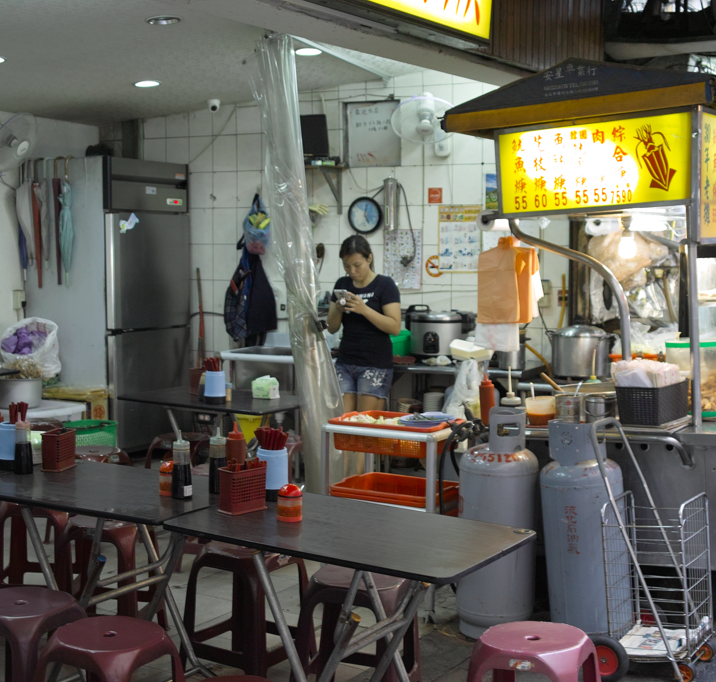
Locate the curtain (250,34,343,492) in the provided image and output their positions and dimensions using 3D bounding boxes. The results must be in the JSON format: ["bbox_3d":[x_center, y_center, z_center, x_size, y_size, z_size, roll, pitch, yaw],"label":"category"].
[{"bbox_3d":[-0.305,-0.334,5.793,0.470,2.360,0.300,0,5,-5],"label":"curtain"}]

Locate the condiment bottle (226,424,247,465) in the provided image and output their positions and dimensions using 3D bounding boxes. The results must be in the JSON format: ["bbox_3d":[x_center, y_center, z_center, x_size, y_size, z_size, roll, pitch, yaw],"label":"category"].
[{"bbox_3d":[-0.389,0.368,3.740,0.063,0.216,0.063,0,5,-6],"label":"condiment bottle"}]

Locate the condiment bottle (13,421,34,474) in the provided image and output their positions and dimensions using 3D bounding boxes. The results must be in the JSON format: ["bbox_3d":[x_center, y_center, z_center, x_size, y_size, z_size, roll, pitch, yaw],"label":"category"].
[{"bbox_3d":[-1.218,0.379,4.250,0.067,0.208,0.067,0,5,0],"label":"condiment bottle"}]

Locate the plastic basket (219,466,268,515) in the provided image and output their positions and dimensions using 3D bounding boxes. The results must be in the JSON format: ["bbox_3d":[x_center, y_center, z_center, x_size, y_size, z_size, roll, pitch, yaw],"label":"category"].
[{"bbox_3d":[-0.337,0.432,3.416,0.070,0.125,0.135,4,6,38],"label":"plastic basket"}]

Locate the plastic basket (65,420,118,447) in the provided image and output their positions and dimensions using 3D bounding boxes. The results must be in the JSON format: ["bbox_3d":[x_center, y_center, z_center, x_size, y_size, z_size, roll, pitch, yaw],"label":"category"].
[{"bbox_3d":[-1.560,0.590,6.777,0.350,0.190,0.270,1,5,11],"label":"plastic basket"}]

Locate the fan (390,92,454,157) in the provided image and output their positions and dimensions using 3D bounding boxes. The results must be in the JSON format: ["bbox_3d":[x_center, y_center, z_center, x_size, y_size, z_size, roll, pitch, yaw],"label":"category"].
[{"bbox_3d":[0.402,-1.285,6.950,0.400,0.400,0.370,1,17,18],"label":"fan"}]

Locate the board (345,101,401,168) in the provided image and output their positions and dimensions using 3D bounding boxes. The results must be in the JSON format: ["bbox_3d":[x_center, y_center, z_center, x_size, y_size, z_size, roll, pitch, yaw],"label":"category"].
[{"bbox_3d":[0.096,-1.322,7.465,0.400,0.450,0.035,3,6,28],"label":"board"}]

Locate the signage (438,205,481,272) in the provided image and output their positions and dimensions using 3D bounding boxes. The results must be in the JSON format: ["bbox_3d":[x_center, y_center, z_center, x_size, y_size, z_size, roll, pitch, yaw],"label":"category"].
[{"bbox_3d":[0.642,-0.638,7.323,0.295,0.415,0.010,3,5,27],"label":"signage"}]

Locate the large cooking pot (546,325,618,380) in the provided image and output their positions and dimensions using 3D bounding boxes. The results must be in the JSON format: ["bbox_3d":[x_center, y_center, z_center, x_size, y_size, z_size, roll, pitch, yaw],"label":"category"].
[{"bbox_3d":[1.228,0.050,6.389,0.390,0.270,0.335,1,5,10],"label":"large cooking pot"}]

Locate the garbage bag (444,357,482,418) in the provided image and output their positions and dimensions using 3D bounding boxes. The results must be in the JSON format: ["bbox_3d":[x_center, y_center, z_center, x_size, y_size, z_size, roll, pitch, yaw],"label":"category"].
[{"bbox_3d":[0.493,0.224,5.500,0.200,0.300,0.170,1,5,15],"label":"garbage bag"}]

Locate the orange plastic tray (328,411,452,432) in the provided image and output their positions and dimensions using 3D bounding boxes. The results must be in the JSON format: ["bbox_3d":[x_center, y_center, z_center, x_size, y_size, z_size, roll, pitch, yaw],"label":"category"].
[{"bbox_3d":[0.176,0.402,5.076,0.500,0.120,0.300,3,6,29],"label":"orange plastic tray"}]

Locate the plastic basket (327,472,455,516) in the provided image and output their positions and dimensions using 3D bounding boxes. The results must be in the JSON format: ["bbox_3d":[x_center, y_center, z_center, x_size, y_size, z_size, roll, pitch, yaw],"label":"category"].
[{"bbox_3d":[0.167,0.686,5.042,0.475,0.130,0.345,3,5,27],"label":"plastic basket"}]

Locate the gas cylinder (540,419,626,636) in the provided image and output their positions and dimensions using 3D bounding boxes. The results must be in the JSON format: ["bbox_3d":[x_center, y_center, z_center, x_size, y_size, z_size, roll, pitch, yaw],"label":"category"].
[{"bbox_3d":[0.828,0.721,4.364,0.305,0.885,0.305,-2,6,32],"label":"gas cylinder"}]

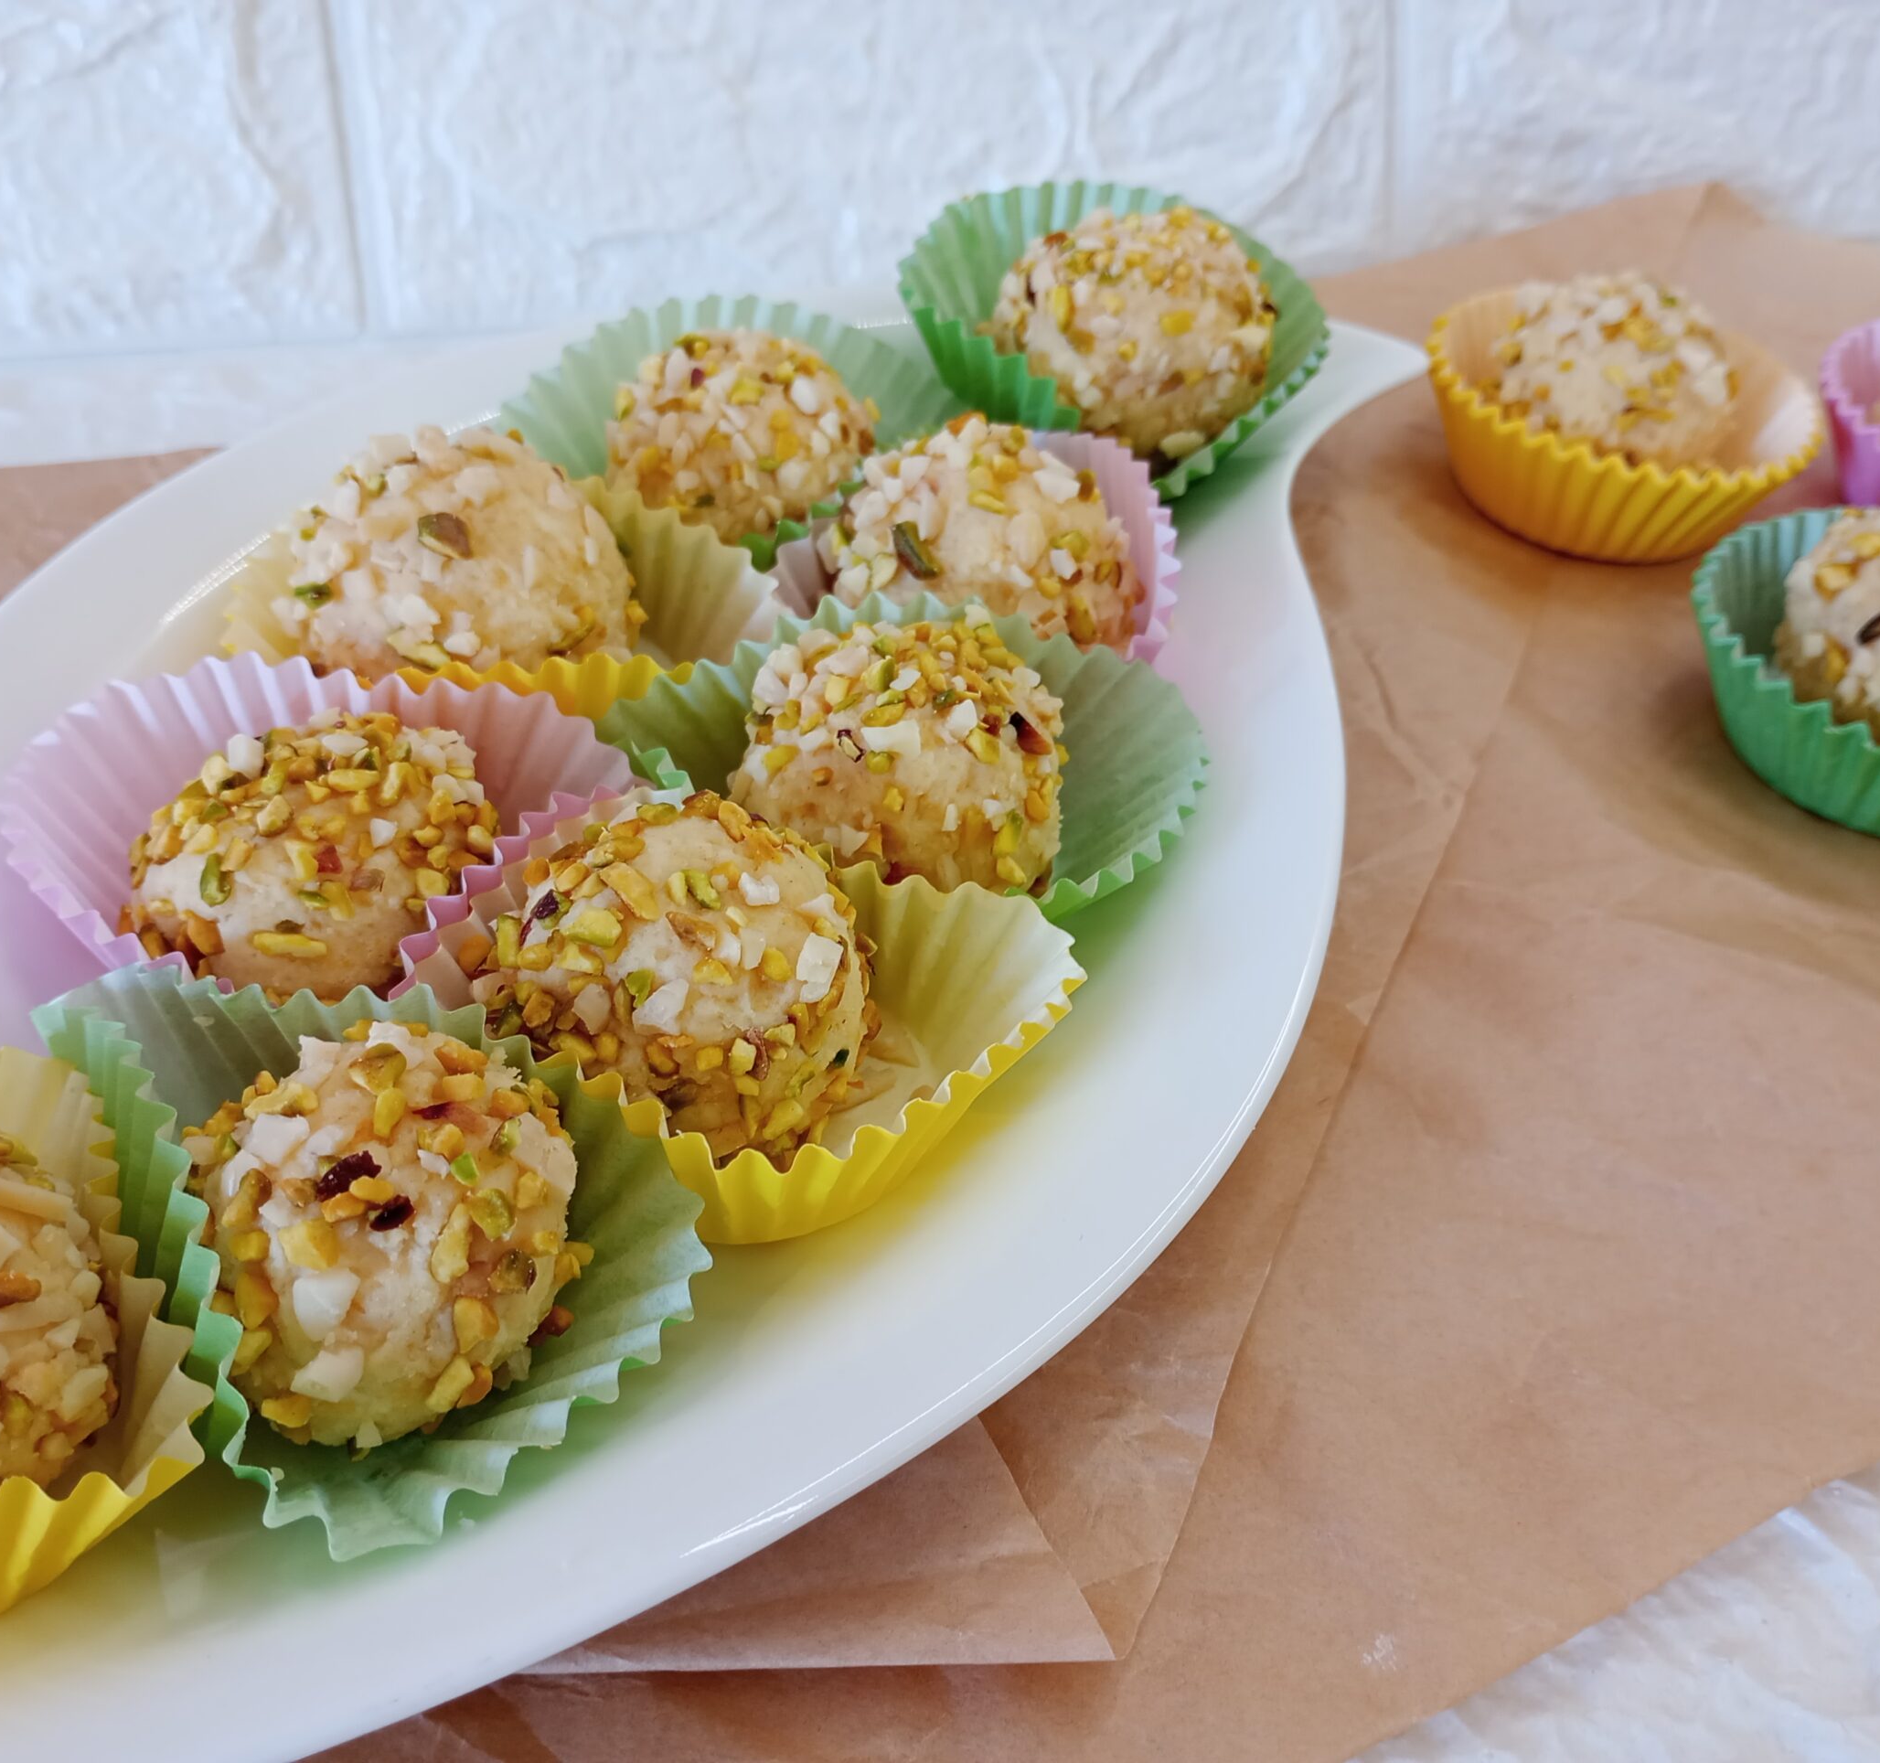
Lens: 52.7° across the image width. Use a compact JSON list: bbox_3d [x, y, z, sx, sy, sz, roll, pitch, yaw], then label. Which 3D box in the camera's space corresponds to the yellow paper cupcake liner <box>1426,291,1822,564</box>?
[{"bbox_3d":[0.108,-0.071,0.307,0.061,0.025,0.061,1,42,-1],"label":"yellow paper cupcake liner"}]

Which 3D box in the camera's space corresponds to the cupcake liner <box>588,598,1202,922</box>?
[{"bbox_3d":[-0.004,-0.007,0.220,0.069,0.023,0.063,-2,40,2],"label":"cupcake liner"}]

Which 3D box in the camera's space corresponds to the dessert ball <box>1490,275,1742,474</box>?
[{"bbox_3d":[0.105,-0.078,0.298,0.038,0.035,0.038,-1,40,1],"label":"dessert ball"}]

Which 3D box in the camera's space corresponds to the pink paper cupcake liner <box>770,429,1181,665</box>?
[{"bbox_3d":[0.005,-0.036,0.253,0.056,0.025,0.060,-2,42,2],"label":"pink paper cupcake liner"}]

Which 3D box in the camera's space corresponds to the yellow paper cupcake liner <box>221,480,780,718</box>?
[{"bbox_3d":[-0.055,-0.030,0.245,0.070,0.023,0.061,-1,42,1],"label":"yellow paper cupcake liner"}]

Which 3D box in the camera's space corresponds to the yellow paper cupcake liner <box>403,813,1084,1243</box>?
[{"bbox_3d":[-0.019,0.018,0.192,0.066,0.023,0.058,-2,38,2],"label":"yellow paper cupcake liner"}]

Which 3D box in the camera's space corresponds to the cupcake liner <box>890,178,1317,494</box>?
[{"bbox_3d":[0.027,-0.076,0.290,0.064,0.025,0.063,-3,57,4],"label":"cupcake liner"}]

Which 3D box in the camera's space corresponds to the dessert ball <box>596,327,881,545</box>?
[{"bbox_3d":[-0.028,-0.060,0.266,0.038,0.035,0.038,-1,40,1],"label":"dessert ball"}]

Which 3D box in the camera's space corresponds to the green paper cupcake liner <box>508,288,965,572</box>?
[{"bbox_3d":[-0.029,-0.058,0.275,0.066,0.024,0.063,-1,47,1],"label":"green paper cupcake liner"}]

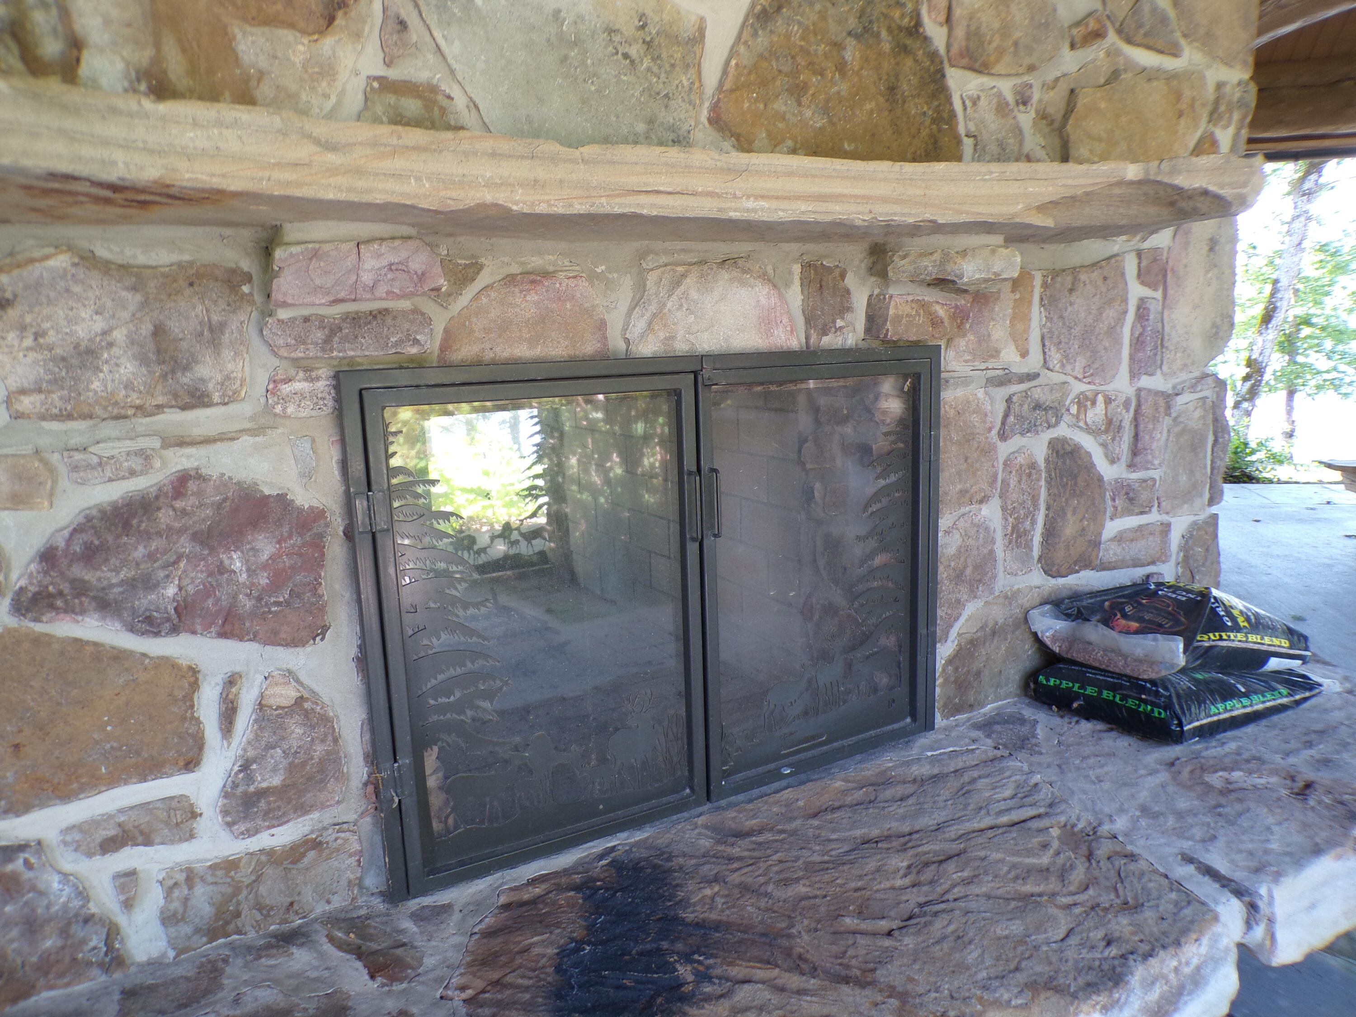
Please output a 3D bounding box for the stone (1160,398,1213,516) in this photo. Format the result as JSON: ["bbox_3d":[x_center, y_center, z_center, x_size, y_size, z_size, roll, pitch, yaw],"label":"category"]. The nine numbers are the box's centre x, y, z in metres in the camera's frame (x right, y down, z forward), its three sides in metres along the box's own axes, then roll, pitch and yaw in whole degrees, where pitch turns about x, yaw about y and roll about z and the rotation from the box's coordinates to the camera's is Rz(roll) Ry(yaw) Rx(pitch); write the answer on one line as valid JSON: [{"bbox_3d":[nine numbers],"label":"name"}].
[{"bbox_3d":[1.281,-0.137,2.454,0.238,0.314,0.100,-8,12,-29],"label":"stone"}]

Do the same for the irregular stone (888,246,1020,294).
[{"bbox_3d":[0.502,-0.468,1.870,0.347,0.089,0.140,-8,12,-29],"label":"irregular stone"}]

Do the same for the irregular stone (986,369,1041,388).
[{"bbox_3d":[0.650,-0.259,1.863,0.156,0.033,0.050,-8,13,-29],"label":"irregular stone"}]

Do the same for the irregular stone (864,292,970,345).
[{"bbox_3d":[0.419,-0.340,1.672,0.193,0.080,0.080,-8,13,-29],"label":"irregular stone"}]

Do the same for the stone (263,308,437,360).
[{"bbox_3d":[-0.486,-0.252,1.364,0.226,0.071,0.120,-8,12,-29],"label":"stone"}]

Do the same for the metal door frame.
[{"bbox_3d":[0.034,0.145,1.724,1.181,0.840,0.060,-8,12,-29],"label":"metal door frame"}]

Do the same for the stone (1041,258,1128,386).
[{"bbox_3d":[0.805,-0.383,1.950,0.277,0.260,0.090,-8,13,-29],"label":"stone"}]

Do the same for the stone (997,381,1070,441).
[{"bbox_3d":[0.777,-0.223,2.145,0.239,0.133,0.090,-8,12,-29],"label":"stone"}]

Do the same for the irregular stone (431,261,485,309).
[{"bbox_3d":[-0.311,-0.308,1.294,0.078,0.066,0.050,-8,13,-29],"label":"irregular stone"}]

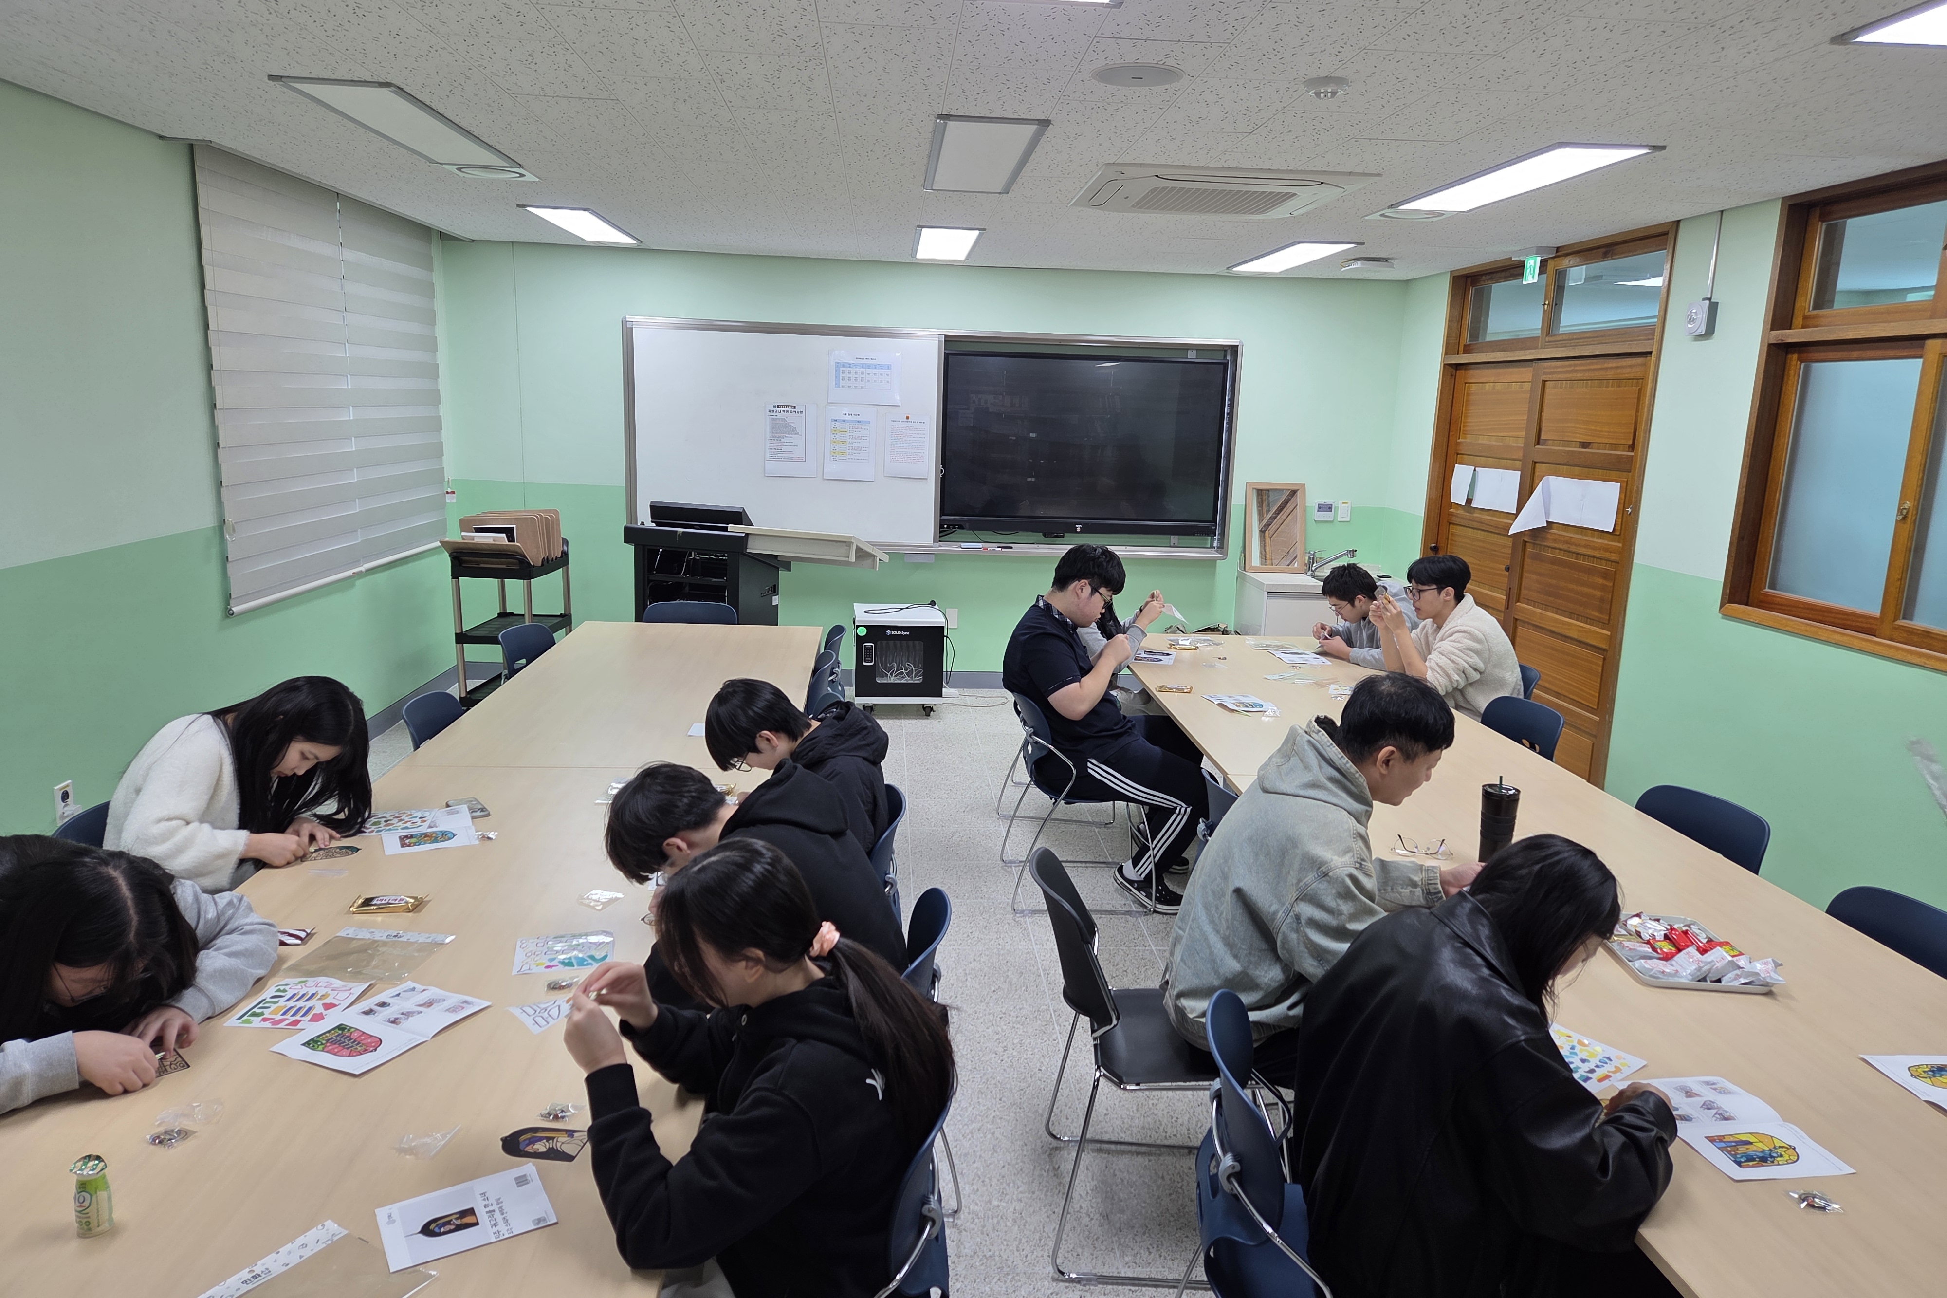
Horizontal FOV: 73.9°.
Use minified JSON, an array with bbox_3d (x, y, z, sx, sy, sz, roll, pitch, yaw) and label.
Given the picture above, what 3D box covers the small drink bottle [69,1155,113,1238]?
[{"bbox_3d":[-1.124,0.697,1.647,0.044,0.084,0.044,1,11,-4],"label":"small drink bottle"}]

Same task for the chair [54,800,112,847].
[{"bbox_3d":[-1.815,0.767,3.095,0.540,0.790,0.540,2,11,-1],"label":"chair"}]

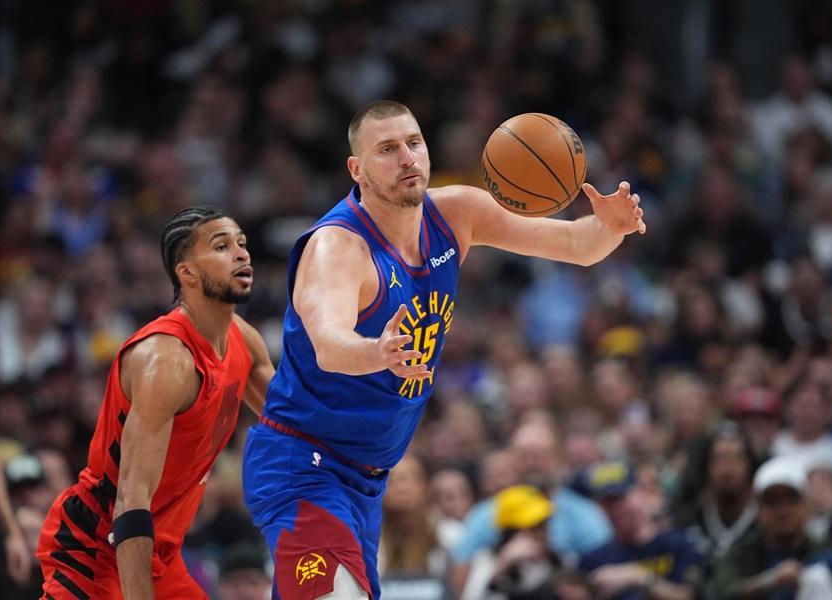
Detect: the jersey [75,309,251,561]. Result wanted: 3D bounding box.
[{"bbox_3d":[-0.589,0.313,23.250,0.290,0.580,0.420,29,15,30],"label":"jersey"}]

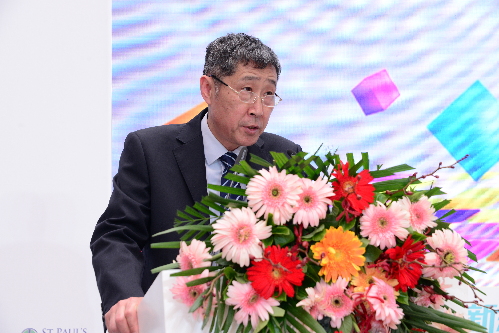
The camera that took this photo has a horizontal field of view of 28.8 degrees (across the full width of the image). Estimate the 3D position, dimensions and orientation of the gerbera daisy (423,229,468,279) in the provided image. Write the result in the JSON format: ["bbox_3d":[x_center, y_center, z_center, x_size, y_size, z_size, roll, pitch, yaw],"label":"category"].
[{"bbox_3d":[0.347,0.154,1.720,0.088,0.090,0.030,0,0,-19],"label":"gerbera daisy"}]

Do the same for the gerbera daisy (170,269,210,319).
[{"bbox_3d":[-0.099,0.224,1.710,0.080,0.090,0.038,0,3,21],"label":"gerbera daisy"}]

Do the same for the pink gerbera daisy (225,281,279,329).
[{"bbox_3d":[0.005,0.239,1.690,0.096,0.094,0.035,0,6,6],"label":"pink gerbera daisy"}]

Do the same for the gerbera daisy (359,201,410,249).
[{"bbox_3d":[0.249,0.107,1.790,0.092,0.090,0.035,1,-6,-10],"label":"gerbera daisy"}]

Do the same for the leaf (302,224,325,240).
[{"bbox_3d":[0.118,0.122,1.790,0.042,0.032,0.018,1,-3,-12],"label":"leaf"}]

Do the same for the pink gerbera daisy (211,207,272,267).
[{"bbox_3d":[-0.014,0.125,1.730,0.108,0.106,0.035,0,-5,7],"label":"pink gerbera daisy"}]

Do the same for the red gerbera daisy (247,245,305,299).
[{"bbox_3d":[0.045,0.182,1.680,0.100,0.095,0.030,0,-7,-1],"label":"red gerbera daisy"}]

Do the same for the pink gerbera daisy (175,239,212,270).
[{"bbox_3d":[-0.099,0.163,1.740,0.075,0.078,0.036,0,-9,24],"label":"pink gerbera daisy"}]

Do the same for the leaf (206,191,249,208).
[{"bbox_3d":[-0.038,0.059,1.740,0.082,0.020,0.018,20,-9,9],"label":"leaf"}]

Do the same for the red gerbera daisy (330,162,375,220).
[{"bbox_3d":[0.191,0.044,1.800,0.083,0.096,0.035,0,-9,0],"label":"red gerbera daisy"}]

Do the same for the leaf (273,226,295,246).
[{"bbox_3d":[0.061,0.124,1.750,0.040,0.040,0.018,0,-6,-12],"label":"leaf"}]

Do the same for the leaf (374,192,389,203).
[{"bbox_3d":[0.238,0.056,1.750,0.026,0.020,0.012,0,-17,-6],"label":"leaf"}]

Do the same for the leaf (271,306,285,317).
[{"bbox_3d":[0.047,0.253,1.690,0.027,0.019,0.012,0,-17,0],"label":"leaf"}]

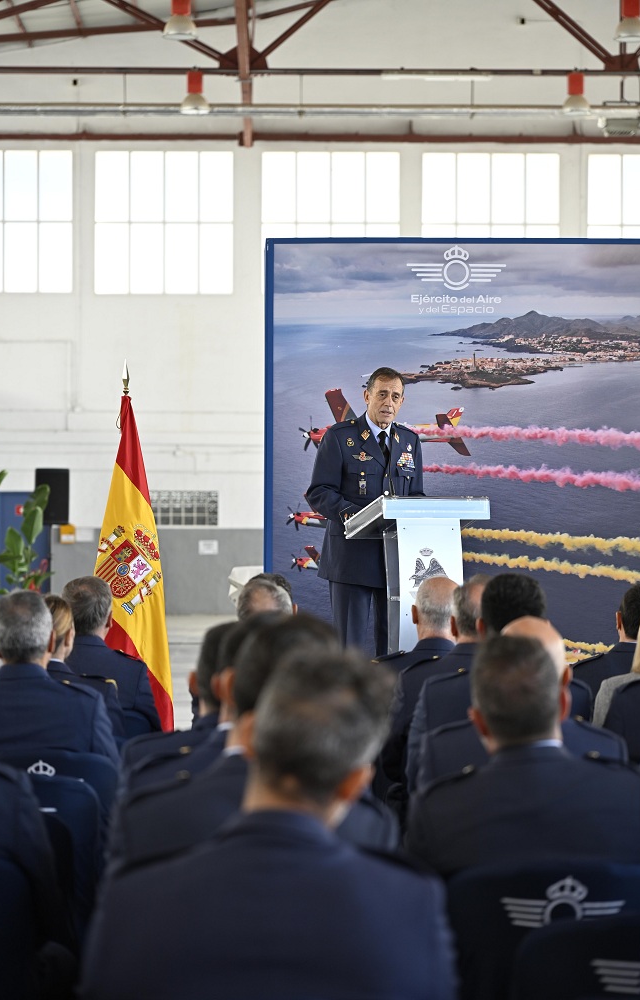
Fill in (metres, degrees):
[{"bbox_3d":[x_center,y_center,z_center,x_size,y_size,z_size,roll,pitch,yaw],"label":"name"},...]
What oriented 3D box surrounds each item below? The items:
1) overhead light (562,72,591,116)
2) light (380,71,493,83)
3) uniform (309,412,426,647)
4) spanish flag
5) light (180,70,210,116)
[{"bbox_3d":[3.618,-5.741,47.000,0.420,0.620,0.420,0,0,1],"label":"overhead light"},{"bbox_3d":[1.636,-5.948,46.800,1.600,0.140,0.180,0,0,1],"label":"light"},{"bbox_3d":[0.200,0.385,14.650,0.560,1.520,0.410,0,0,-25],"label":"uniform"},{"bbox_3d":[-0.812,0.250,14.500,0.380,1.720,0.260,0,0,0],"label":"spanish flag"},{"bbox_3d":[-1.756,-5.748,47.000,0.420,0.620,0.420,0,0,1],"label":"light"}]

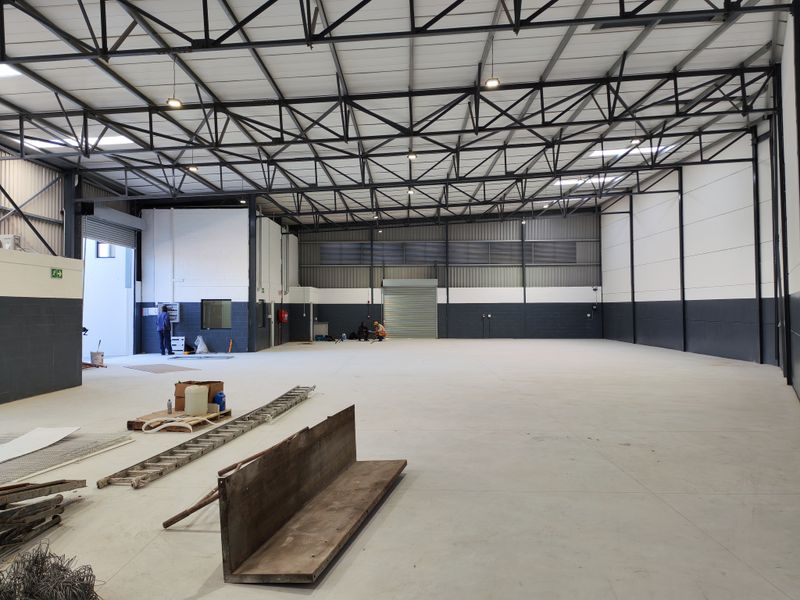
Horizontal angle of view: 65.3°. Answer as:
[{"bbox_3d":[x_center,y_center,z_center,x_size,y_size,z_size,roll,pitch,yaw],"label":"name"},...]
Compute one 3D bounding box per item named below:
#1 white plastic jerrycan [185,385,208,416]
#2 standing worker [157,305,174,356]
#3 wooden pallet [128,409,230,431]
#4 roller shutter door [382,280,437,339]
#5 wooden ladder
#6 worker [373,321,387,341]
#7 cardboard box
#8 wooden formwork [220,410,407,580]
[{"bbox_3d":[-2.880,1.401,8.832,0.320,0.430,0.280,0,-1,-18],"label":"white plastic jerrycan"},{"bbox_3d":[-8.218,1.058,21.851,0.520,1.700,0.480,-1,-1,37],"label":"standing worker"},{"bbox_3d":[-3.069,1.679,8.828,0.950,0.125,1.200,0,-1,10],"label":"wooden pallet"},{"bbox_3d":[0.541,0.455,32.517,2.860,3.100,0.350,0,-1,0],"label":"roller shutter door"},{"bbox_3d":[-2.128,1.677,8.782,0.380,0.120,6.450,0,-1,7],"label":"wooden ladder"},{"bbox_3d":[-0.955,1.499,30.491,0.720,0.970,0.550,0,-1,-12],"label":"worker"},{"bbox_3d":[-2.990,1.426,9.303,0.490,0.390,0.480,0,-1,10],"label":"cardboard box"},{"bbox_3d":[-0.506,1.359,4.982,0.556,0.615,2.720,-5,-1,12],"label":"wooden formwork"}]

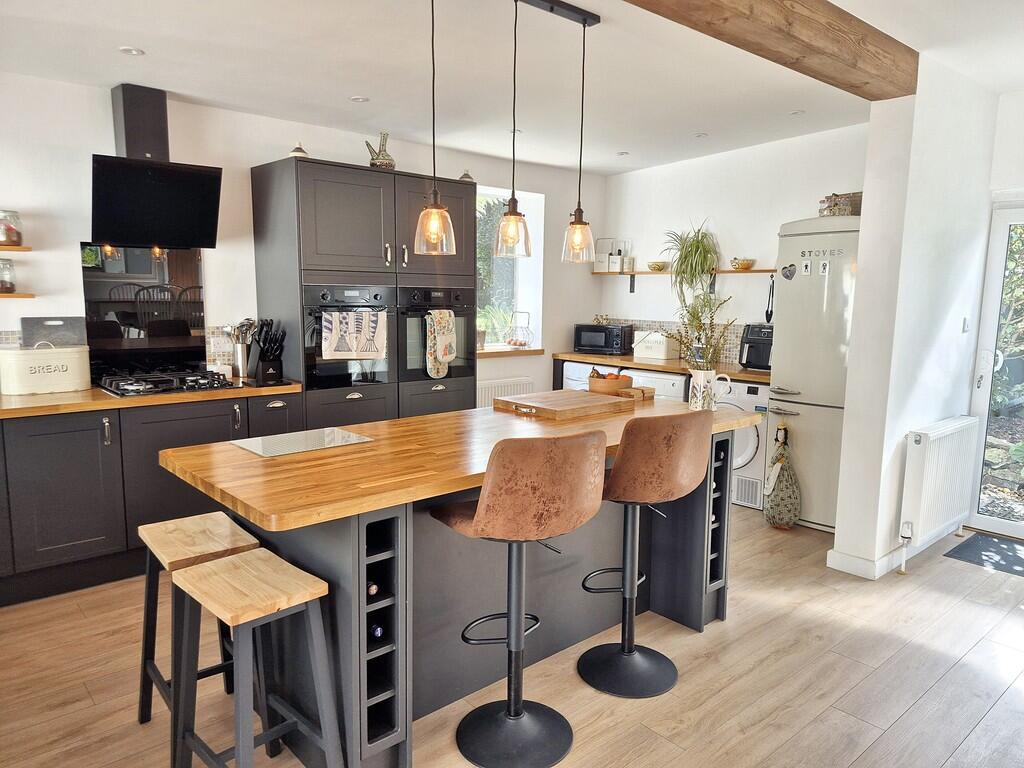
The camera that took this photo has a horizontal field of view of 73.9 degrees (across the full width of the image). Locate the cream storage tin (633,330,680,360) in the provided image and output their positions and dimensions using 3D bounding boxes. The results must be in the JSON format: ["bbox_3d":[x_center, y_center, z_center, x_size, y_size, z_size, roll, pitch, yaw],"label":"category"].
[{"bbox_3d":[1.203,-0.324,5.628,0.318,0.214,0.200,8,11,44],"label":"cream storage tin"}]

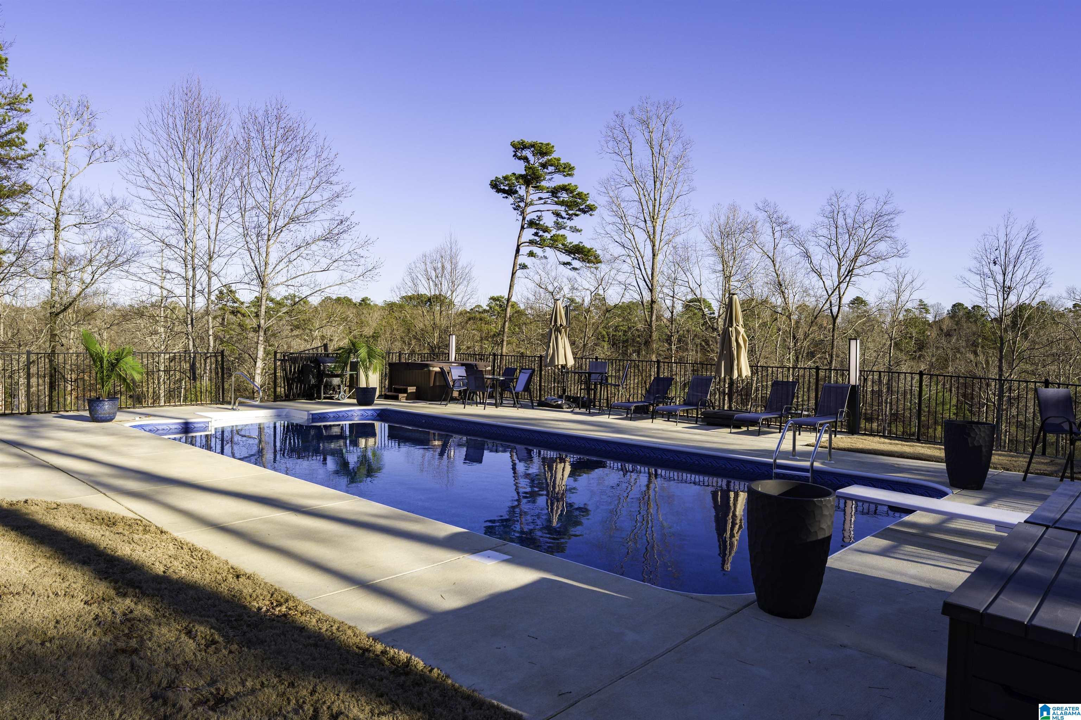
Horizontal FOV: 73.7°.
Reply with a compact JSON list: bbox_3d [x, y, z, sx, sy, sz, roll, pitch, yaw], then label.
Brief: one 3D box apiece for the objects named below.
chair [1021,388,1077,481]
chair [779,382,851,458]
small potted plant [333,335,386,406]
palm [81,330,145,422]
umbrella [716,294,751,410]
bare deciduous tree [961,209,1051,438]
[{"bbox_3d":[6.342,0.955,8.649,0.600,1.140,0.720,1,2,-12],"label":"chair"},{"bbox_3d":[4.967,0.905,12.868,0.650,0.920,1.560,3,3,44],"label":"chair"},{"bbox_3d":[-4.235,0.271,17.038,1.150,1.580,1.100,1,2,-14],"label":"small potted plant"},{"bbox_3d":[-7.895,0.302,13.272,1.030,1.620,0.980,0,2,-31],"label":"palm"},{"bbox_3d":[3.732,0.030,14.039,0.640,2.550,0.640,1,2,0],"label":"umbrella"},{"bbox_3d":[14.193,-0.735,22.000,2.450,7.608,2.450,2,2,33],"label":"bare deciduous tree"}]

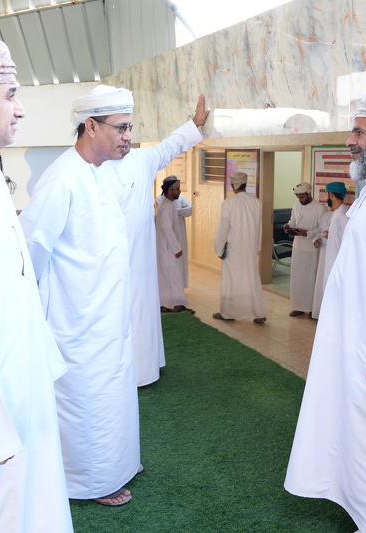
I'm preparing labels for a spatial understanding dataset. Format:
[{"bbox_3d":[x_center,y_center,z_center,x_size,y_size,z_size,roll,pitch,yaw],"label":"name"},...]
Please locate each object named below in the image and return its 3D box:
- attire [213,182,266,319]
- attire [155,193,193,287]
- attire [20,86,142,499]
[{"bbox_3d":[0.660,-0.129,6.234,0.560,1.430,0.400,-4,10,-23],"label":"attire"},{"bbox_3d":[-0.140,-0.398,7.881,0.570,1.420,0.380,0,9,0],"label":"attire"},{"bbox_3d":[-0.413,0.102,2.328,0.420,1.710,0.540,6,11,32],"label":"attire"}]

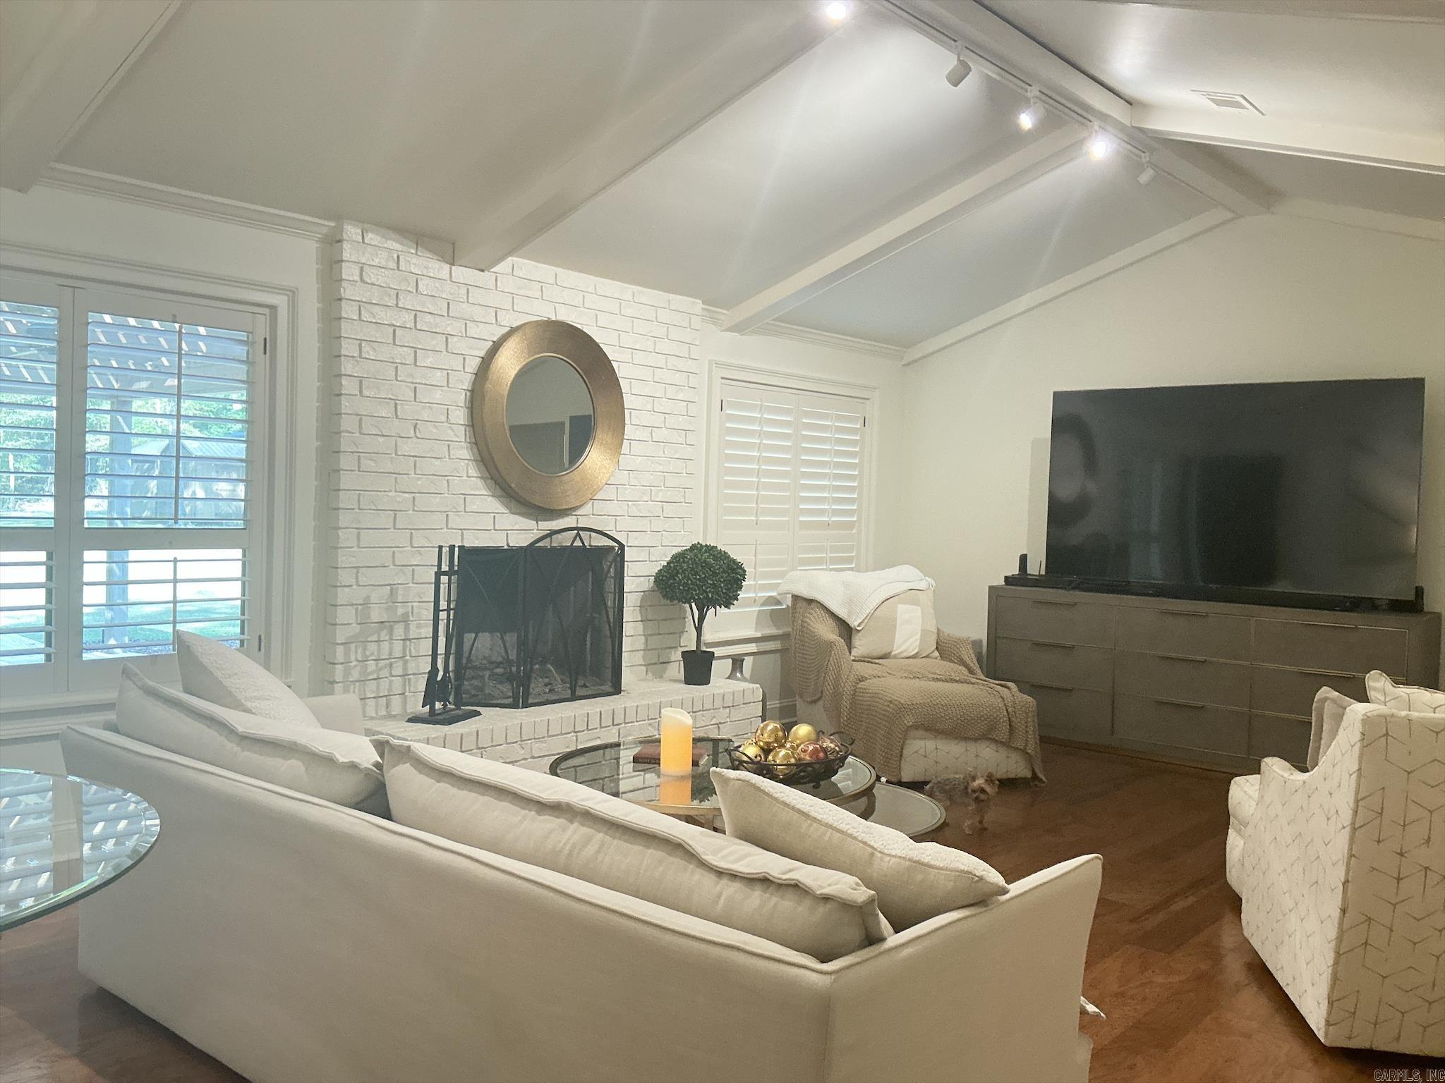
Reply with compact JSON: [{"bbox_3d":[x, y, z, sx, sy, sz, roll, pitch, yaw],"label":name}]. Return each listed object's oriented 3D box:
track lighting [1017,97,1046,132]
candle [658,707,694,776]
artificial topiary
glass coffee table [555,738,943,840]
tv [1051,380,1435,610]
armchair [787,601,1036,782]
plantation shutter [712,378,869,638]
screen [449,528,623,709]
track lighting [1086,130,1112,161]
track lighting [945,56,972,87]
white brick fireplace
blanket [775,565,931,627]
[{"bbox_3d":[1.232,-1.705,4.664,0.110,0.125,0.075,0,2,-37],"label":"track lighting"},{"bbox_3d":[-0.135,0.587,3.440,0.090,0.185,0.090,2,2,0],"label":"candle"},{"bbox_3d":[-0.118,0.290,5.989,0.450,0.563,0.470,2,2,0],"label":"artificial topiary"},{"bbox_3d":[0.068,0.959,3.661,1.280,0.460,1.030,3,2,42],"label":"glass coffee table"},{"bbox_3d":[2.655,-0.297,6.282,1.900,1.075,0.080,3,2,42],"label":"tv"},{"bbox_3d":[0.952,0.730,6.093,0.860,0.740,1.120,1,2,-15],"label":"armchair"},{"bbox_3d":[0.445,-0.190,7.109,0.060,1.470,1.440,3,2,42],"label":"plantation shutter"},{"bbox_3d":[-0.747,0.332,5.408,0.207,0.792,0.972,3,2,42],"label":"screen"},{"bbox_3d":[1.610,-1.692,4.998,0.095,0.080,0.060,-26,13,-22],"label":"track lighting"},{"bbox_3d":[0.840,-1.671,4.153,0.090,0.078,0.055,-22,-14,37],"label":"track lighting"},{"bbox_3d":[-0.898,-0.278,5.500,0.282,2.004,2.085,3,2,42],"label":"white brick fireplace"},{"bbox_3d":[0.749,0.318,6.691,0.780,0.310,0.360,1,2,-15],"label":"blanket"}]

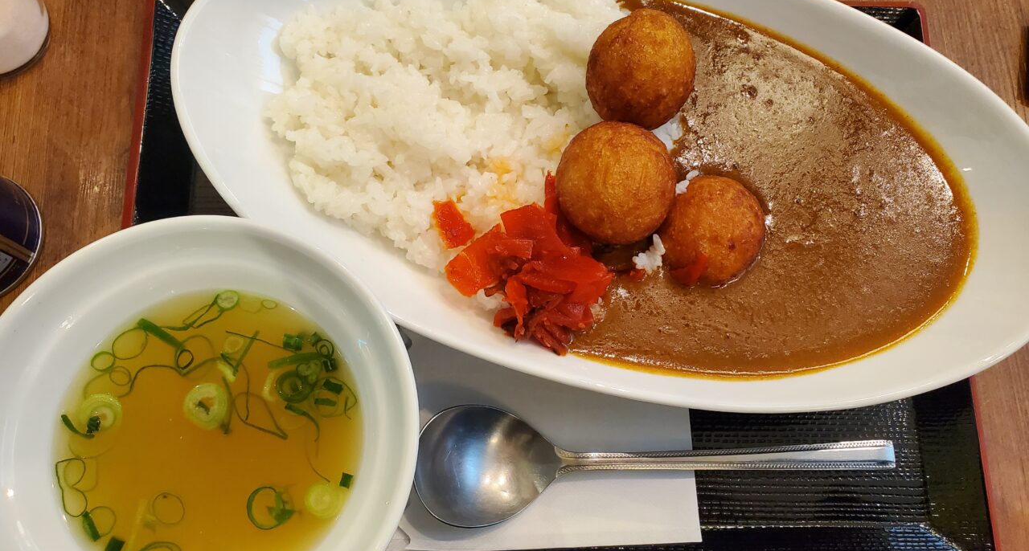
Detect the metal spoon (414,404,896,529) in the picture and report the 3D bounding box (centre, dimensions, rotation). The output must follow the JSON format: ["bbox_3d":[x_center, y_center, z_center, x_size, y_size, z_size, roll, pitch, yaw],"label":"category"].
[{"bbox_3d":[0.055,0.070,0.288,0.184,0.021,0.044,-1,77,-3],"label":"metal spoon"}]

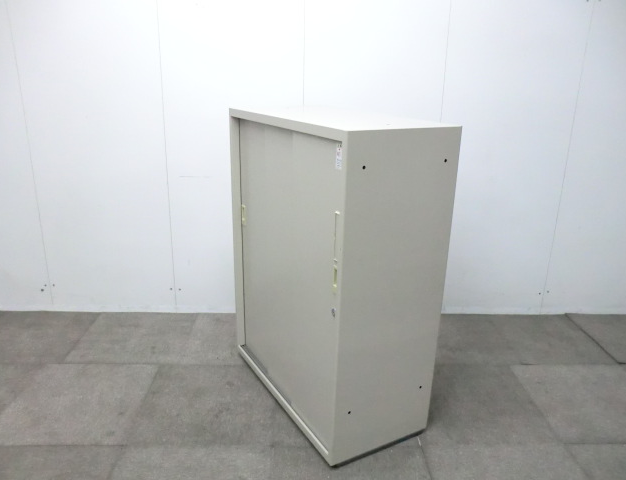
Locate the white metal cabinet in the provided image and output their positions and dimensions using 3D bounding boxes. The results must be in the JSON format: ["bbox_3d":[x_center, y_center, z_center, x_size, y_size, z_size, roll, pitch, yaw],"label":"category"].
[{"bbox_3d":[0.046,0.084,1.847,0.402,1.055,0.800,-9,20,-29],"label":"white metal cabinet"}]

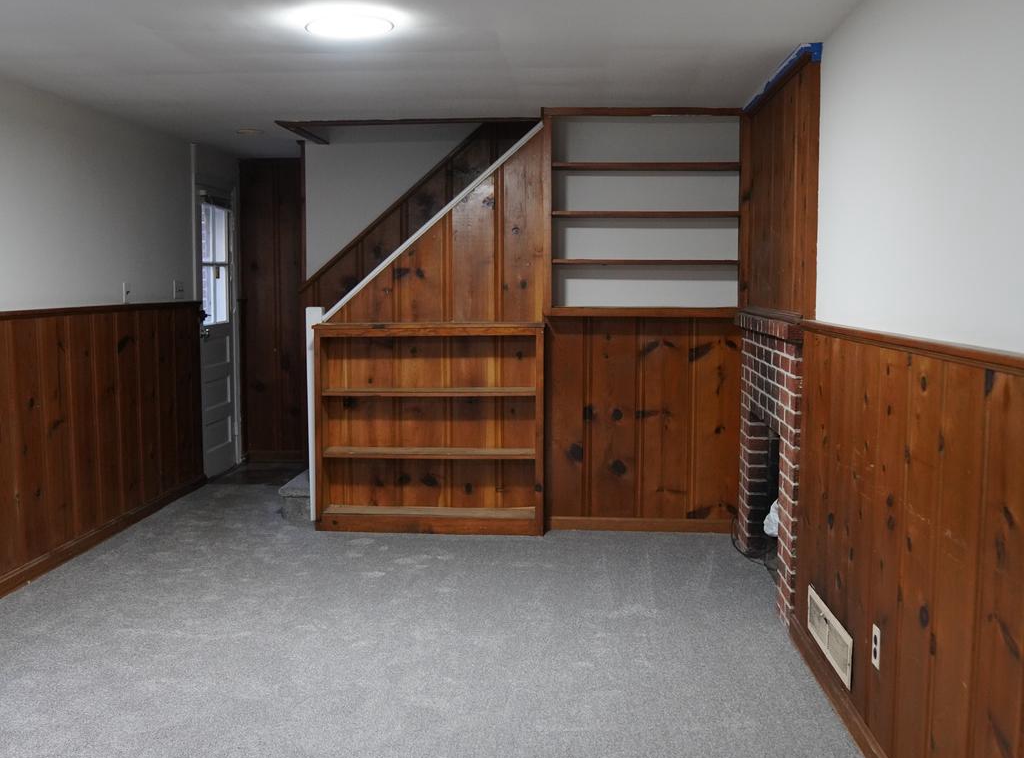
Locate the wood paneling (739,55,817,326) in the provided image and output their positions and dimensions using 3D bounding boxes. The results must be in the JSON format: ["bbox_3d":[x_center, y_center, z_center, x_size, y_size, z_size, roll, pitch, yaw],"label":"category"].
[{"bbox_3d":[1.142,-0.776,4.854,0.047,0.986,1.552,0,5,3],"label":"wood paneling"}]

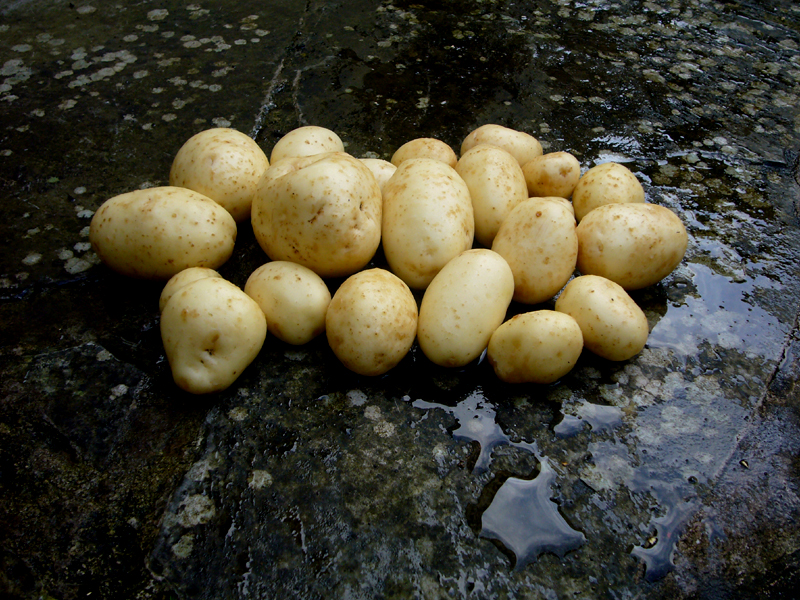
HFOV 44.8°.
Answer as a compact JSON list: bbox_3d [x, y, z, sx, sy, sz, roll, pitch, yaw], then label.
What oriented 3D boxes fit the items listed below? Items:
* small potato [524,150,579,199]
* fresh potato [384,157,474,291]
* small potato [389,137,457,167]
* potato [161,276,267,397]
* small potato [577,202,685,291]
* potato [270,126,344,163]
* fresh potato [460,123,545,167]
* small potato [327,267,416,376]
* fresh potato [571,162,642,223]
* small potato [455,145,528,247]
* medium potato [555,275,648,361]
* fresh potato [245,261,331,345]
[{"bbox_3d":[0.104,-0.085,0.665,0.042,0.032,0.034,-14,45,-14],"label":"small potato"},{"bbox_3d":[0.018,-0.049,0.605,0.057,0.054,0.088,2,69,2],"label":"fresh potato"},{"bbox_3d":[0.017,-0.093,0.670,0.047,0.036,0.039,0,44,0],"label":"small potato"},{"bbox_3d":[-0.116,0.021,0.607,0.066,0.070,0.075,0,42,0],"label":"potato"},{"bbox_3d":[0.142,-0.033,0.596,0.067,0.051,0.055,5,44,5],"label":"small potato"},{"bbox_3d":[-0.073,-0.111,0.766,0.058,0.053,0.050,0,42,0],"label":"potato"},{"bbox_3d":[0.083,-0.121,0.784,0.065,0.046,0.043,7,42,7],"label":"fresh potato"},{"bbox_3d":[-0.018,0.014,0.620,0.059,0.062,0.073,0,42,0],"label":"small potato"},{"bbox_3d":[0.157,-0.079,0.733,0.053,0.049,0.048,0,42,0],"label":"fresh potato"},{"bbox_3d":[0.068,-0.078,0.723,0.055,0.063,0.092,0,42,0],"label":"small potato"},{"bbox_3d":[0.116,0.010,0.559,0.044,0.040,0.067,-21,42,-20],"label":"medium potato"},{"bbox_3d":[-0.074,0.002,0.641,0.057,0.052,0.059,0,42,0],"label":"fresh potato"}]

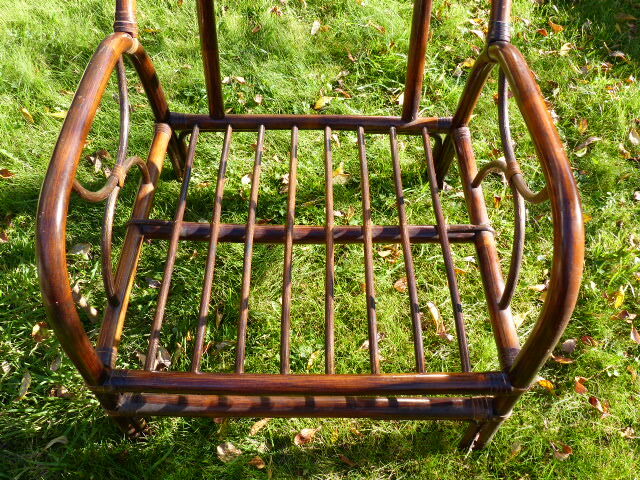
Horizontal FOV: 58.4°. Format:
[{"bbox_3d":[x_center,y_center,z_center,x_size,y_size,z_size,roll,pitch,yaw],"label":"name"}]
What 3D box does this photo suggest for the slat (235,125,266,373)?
[{"bbox_3d":[-0.115,-0.019,0.997,0.012,0.012,0.539,0,53,-1],"label":"slat"}]

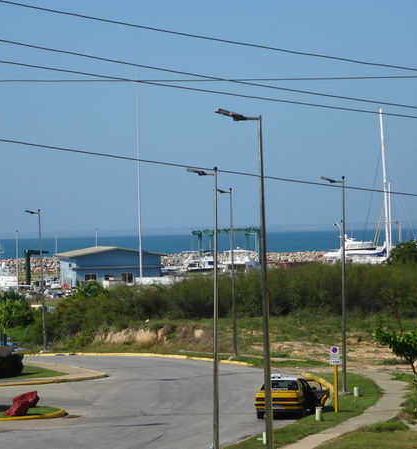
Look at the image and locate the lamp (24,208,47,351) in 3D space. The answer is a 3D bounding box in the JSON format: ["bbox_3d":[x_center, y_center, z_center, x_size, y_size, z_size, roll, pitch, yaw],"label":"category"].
[{"bbox_3d":[-10.794,3.472,185.882,1.100,8.810,0.320,-2,0,-16],"label":"lamp"}]

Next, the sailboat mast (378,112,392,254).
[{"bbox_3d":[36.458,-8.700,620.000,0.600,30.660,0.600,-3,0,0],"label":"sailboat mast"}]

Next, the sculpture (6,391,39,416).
[{"bbox_3d":[-6.917,6.656,111.300,1.240,0.930,1.200,-1,0,0],"label":"sculpture"}]

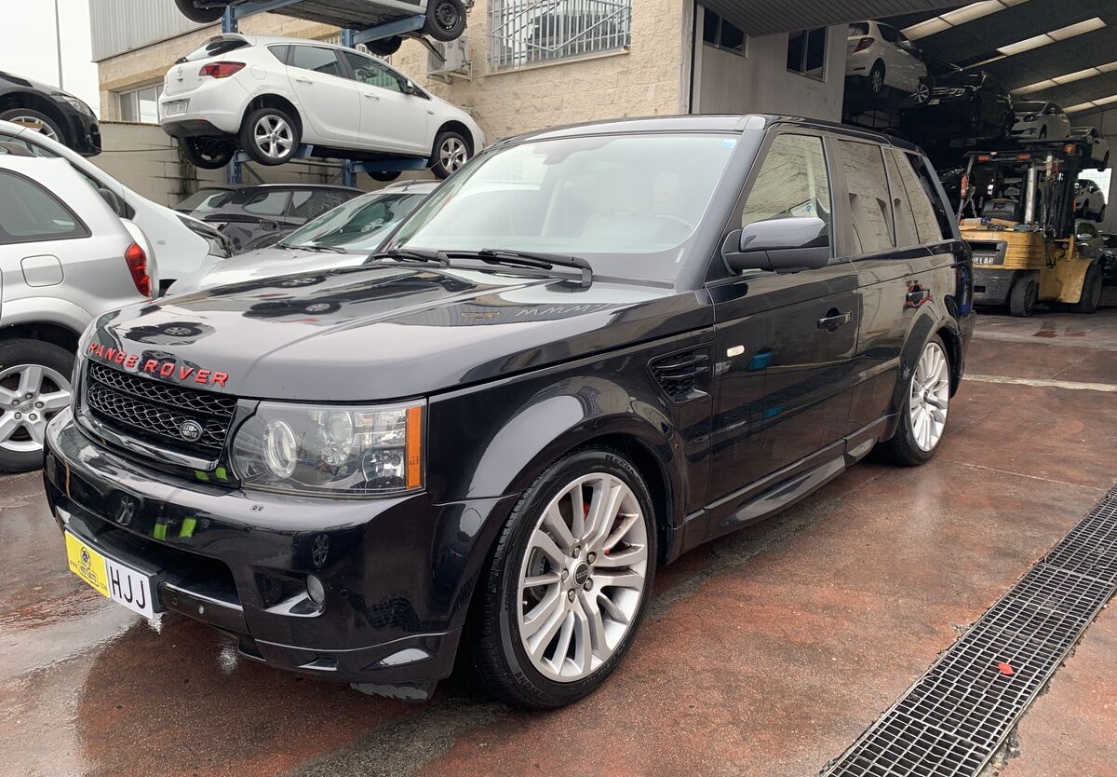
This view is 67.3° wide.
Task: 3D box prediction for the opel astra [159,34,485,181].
[{"bbox_3d":[-2.946,-3.622,11.197,1.830,1.520,4.420,11,14,42],"label":"opel astra"}]

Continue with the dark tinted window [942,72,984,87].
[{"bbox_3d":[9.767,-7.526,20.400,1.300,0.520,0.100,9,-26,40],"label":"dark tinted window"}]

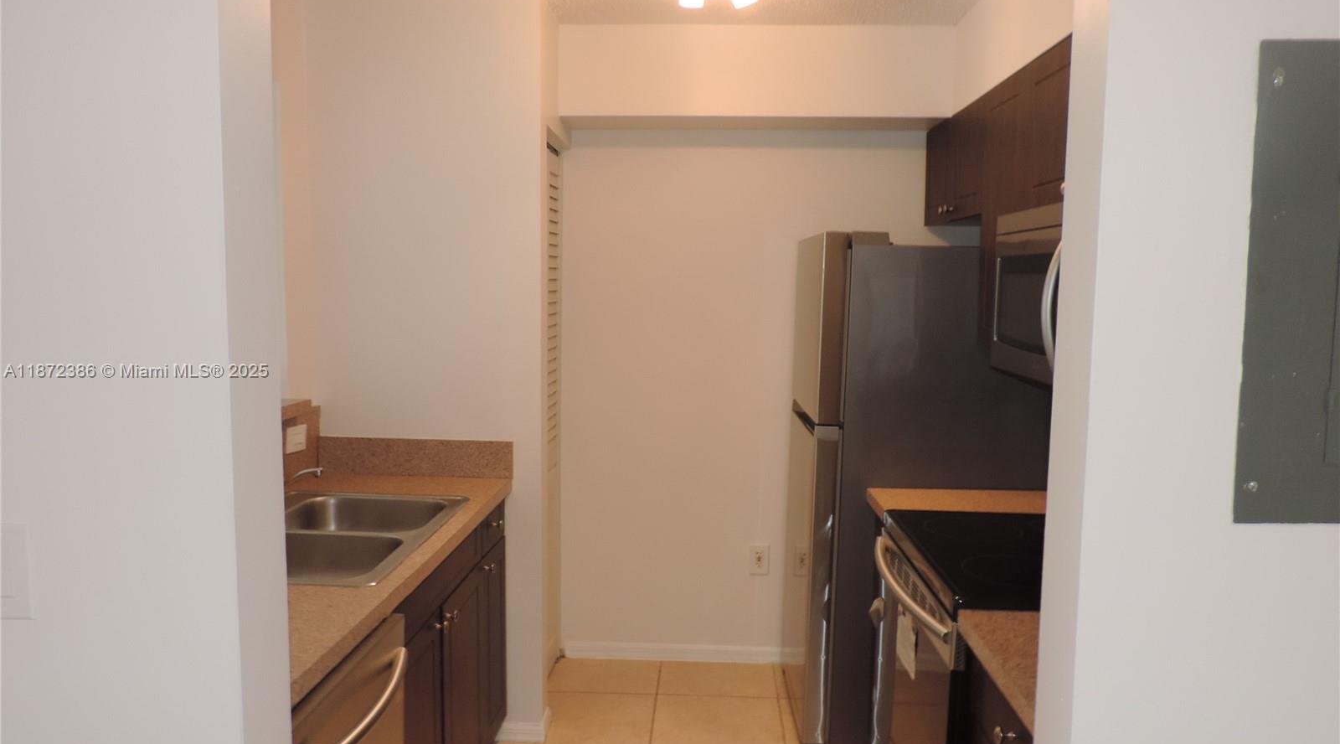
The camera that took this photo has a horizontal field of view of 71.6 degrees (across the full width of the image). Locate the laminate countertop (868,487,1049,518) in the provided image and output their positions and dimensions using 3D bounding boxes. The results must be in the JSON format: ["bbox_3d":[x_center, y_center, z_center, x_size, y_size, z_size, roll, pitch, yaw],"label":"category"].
[{"bbox_3d":[0.943,0.408,2.793,0.642,0.038,0.315,1,5,3],"label":"laminate countertop"}]

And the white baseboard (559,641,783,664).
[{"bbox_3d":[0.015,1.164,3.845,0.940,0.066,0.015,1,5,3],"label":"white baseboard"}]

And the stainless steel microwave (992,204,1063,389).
[{"bbox_3d":[1.044,-0.178,2.173,0.400,0.415,0.760,1,5,3],"label":"stainless steel microwave"}]

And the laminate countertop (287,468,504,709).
[{"bbox_3d":[-0.889,0.441,2.223,0.662,0.038,1.770,1,5,3],"label":"laminate countertop"}]

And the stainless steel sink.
[{"bbox_3d":[-0.895,0.500,2.386,0.565,0.193,0.835,1,5,3],"label":"stainless steel sink"}]

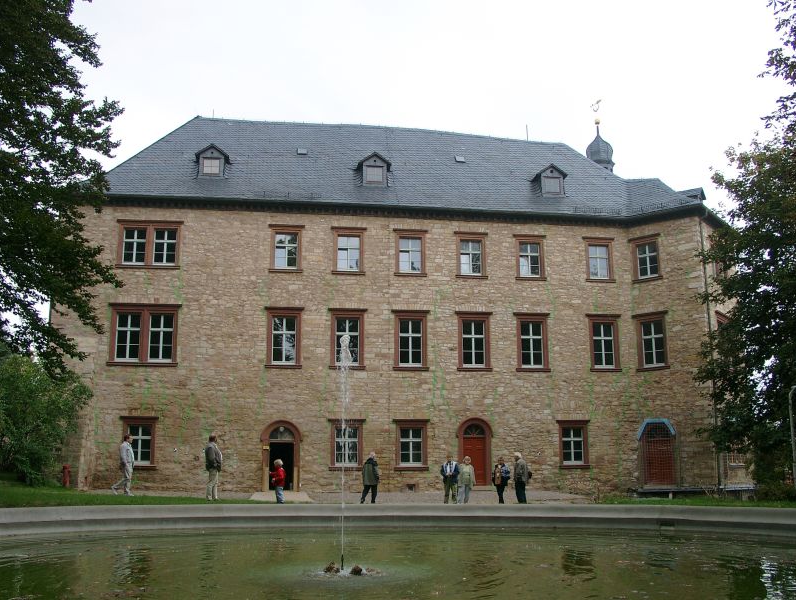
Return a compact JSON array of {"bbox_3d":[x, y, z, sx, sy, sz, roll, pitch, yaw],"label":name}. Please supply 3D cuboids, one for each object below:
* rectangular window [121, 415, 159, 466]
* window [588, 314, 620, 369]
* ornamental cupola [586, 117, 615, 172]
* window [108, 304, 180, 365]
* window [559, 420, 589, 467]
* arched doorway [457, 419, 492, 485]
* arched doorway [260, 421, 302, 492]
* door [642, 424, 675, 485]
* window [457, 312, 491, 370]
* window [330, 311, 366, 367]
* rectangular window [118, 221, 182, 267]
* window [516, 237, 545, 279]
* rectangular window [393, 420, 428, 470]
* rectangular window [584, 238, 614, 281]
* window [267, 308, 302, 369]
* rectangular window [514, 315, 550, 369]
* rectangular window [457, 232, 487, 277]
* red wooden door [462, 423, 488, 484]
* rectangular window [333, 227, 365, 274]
[{"bbox_3d":[-10.232,5.641,31.141,1.475,1.989,0.250,2,-12,-8],"label":"rectangular window"},{"bbox_3d":[9.092,1.907,34.633,1.593,2.540,0.250,2,-12,-8],"label":"window"},{"bbox_3d":[12.180,-9.279,47.500,1.659,3.385,1.659,1,-10,-9],"label":"ornamental cupola"},{"bbox_3d":[-10.596,1.466,32.825,2.961,2.606,0.300,1,-10,-9],"label":"window"},{"bbox_3d":[7.398,6.088,33.136,1.432,1.989,0.300,2,-12,-8],"label":"window"},{"bbox_3d":[3.257,6.350,32.944,1.471,2.779,0.350,2,-12,-8],"label":"arched doorway"},{"bbox_3d":[-4.628,6.207,31.306,1.632,2.799,0.400,2,-12,-8],"label":"arched doorway"},{"bbox_3d":[11.500,6.829,34.691,1.546,2.611,0.300,-10,-14,44],"label":"door"},{"bbox_3d":[3.420,1.853,34.960,1.716,2.628,0.300,1,-10,-9],"label":"window"},{"bbox_3d":[-2.095,1.624,33.126,1.582,2.536,0.250,2,-12,-8],"label":"window"},{"bbox_3d":[-10.116,-2.265,32.135,2.658,2.025,0.300,2,-12,-8],"label":"rectangular window"},{"bbox_3d":[5.878,-1.876,34.978,1.473,2.073,0.250,2,-12,-8],"label":"window"},{"bbox_3d":[0.568,5.933,32.119,1.490,2.040,0.300,2,-12,-8],"label":"rectangular window"},{"bbox_3d":[9.409,-1.854,36.565,1.579,2.119,0.300,1,-10,-9],"label":"rectangular window"},{"bbox_3d":[-4.864,1.618,33.699,1.710,2.619,0.300,1,-10,-9],"label":"window"},{"bbox_3d":[5.844,1.839,34.193,1.642,2.552,0.250,2,-12,-8],"label":"rectangular window"},{"bbox_3d":[3.359,-2.020,35.643,1.577,2.139,0.300,1,-10,-9],"label":"rectangular window"},{"bbox_3d":[3.263,6.481,33.072,1.076,2.581,0.120,2,-12,-8],"label":"red wooden door"},{"bbox_3d":[-2.069,-2.064,33.330,1.507,2.078,0.300,2,-12,-8],"label":"rectangular window"}]

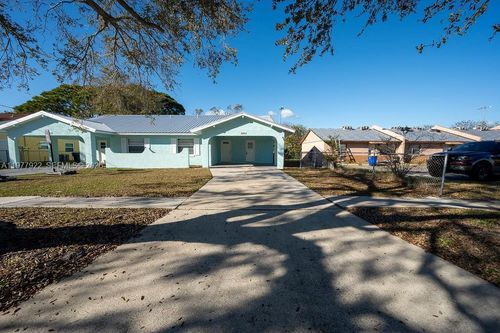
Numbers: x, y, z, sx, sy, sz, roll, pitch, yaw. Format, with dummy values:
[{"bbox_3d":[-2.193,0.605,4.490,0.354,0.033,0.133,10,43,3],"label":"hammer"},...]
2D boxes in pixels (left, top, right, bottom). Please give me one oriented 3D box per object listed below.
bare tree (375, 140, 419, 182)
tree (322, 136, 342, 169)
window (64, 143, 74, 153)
[{"bbox_3d":[7.815,-0.397,10.300,2.200,2.150,2.000,0,5,0],"label":"bare tree"},{"bbox_3d":[6.366,-1.065,15.000,1.550,2.450,1.500,0,5,0],"label":"tree"},{"bbox_3d":[-20.404,-2.128,22.000,0.120,1.060,1.050,0,5,0],"label":"window"}]

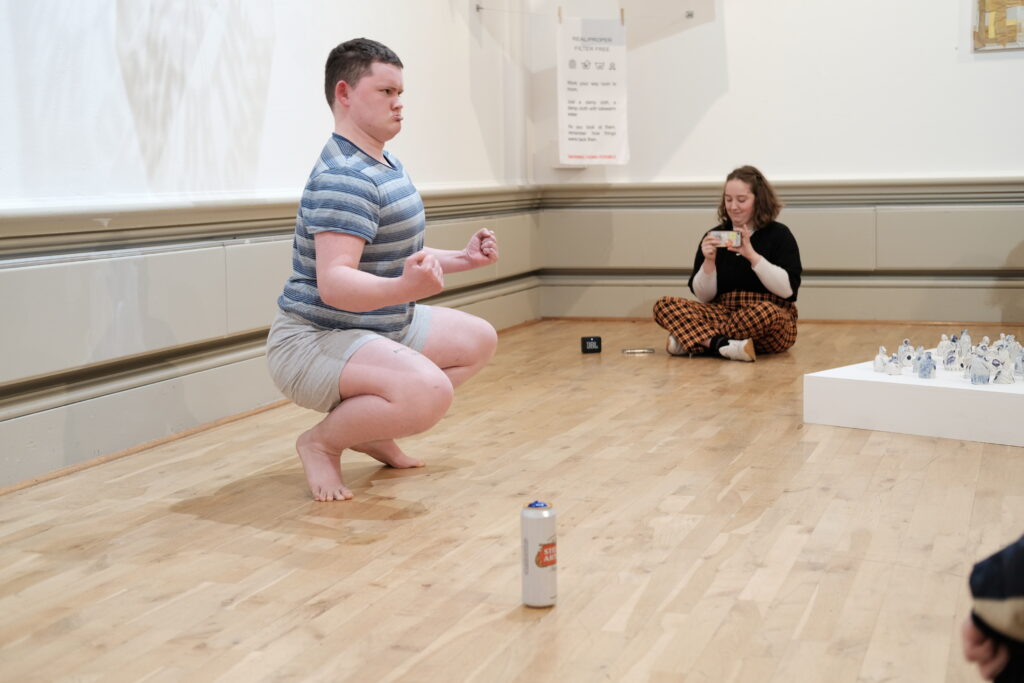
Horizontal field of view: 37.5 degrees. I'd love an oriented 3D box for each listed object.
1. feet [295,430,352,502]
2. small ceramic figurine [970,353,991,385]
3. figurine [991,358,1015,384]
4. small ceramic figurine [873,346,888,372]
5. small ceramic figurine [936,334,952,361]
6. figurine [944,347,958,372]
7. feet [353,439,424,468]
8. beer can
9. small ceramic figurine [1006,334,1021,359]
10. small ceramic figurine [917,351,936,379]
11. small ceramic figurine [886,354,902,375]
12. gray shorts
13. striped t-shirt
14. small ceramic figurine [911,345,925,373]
[{"bbox_3d":[-0.481,0.310,3.839,0.100,0.160,0.215,-4,7,-22],"label":"feet"},{"bbox_3d":[1.401,0.080,4.512,0.063,0.090,0.047,1,7,17],"label":"small ceramic figurine"},{"bbox_3d":[1.476,0.081,4.525,0.068,0.085,0.055,1,7,18],"label":"figurine"},{"bbox_3d":[1.182,0.055,4.827,0.050,0.082,0.045,0,7,14],"label":"small ceramic figurine"},{"bbox_3d":[1.476,0.015,5.143,0.050,0.077,0.038,1,7,16],"label":"small ceramic figurine"},{"bbox_3d":[1.410,0.054,4.835,0.050,0.071,0.037,1,7,16],"label":"figurine"},{"bbox_3d":[-0.358,0.283,4.253,0.230,0.120,0.100,-3,6,-12],"label":"feet"},{"bbox_3d":[0.051,0.399,2.810,0.066,0.188,0.066,-1,6,0],"label":"beer can"},{"bbox_3d":[1.673,0.020,5.028,0.050,0.085,0.037,1,7,18],"label":"small ceramic figurine"},{"bbox_3d":[1.284,0.072,4.660,0.055,0.078,0.042,1,7,15],"label":"small ceramic figurine"},{"bbox_3d":[1.207,0.071,4.751,0.047,0.063,0.038,0,7,14],"label":"small ceramic figurine"},{"bbox_3d":[-0.435,0.035,4.016,0.360,0.310,0.480,1,7,16],"label":"gray shorts"},{"bbox_3d":[-0.418,-0.277,3.973,0.350,0.510,0.470,1,7,16],"label":"striped t-shirt"},{"bbox_3d":[1.299,0.055,4.804,0.050,0.083,0.045,1,7,15],"label":"small ceramic figurine"}]

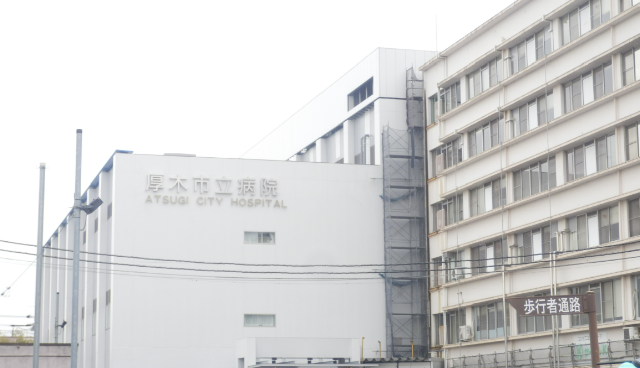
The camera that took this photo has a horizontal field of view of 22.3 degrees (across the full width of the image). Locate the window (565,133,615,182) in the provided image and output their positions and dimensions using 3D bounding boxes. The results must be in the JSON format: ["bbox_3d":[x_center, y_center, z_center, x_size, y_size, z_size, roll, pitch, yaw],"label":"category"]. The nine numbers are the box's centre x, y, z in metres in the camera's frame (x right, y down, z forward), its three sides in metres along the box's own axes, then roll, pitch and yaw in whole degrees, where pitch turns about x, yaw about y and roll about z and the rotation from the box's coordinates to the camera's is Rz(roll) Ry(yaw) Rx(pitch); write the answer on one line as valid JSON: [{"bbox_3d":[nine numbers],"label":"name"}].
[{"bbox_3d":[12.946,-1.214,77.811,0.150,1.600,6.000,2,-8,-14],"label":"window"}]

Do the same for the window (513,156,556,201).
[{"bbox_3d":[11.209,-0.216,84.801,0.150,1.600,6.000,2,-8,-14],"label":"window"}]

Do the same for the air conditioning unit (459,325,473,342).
[{"bbox_3d":[8.359,8.610,93.547,0.340,0.850,0.920,2,-8,-14],"label":"air conditioning unit"}]

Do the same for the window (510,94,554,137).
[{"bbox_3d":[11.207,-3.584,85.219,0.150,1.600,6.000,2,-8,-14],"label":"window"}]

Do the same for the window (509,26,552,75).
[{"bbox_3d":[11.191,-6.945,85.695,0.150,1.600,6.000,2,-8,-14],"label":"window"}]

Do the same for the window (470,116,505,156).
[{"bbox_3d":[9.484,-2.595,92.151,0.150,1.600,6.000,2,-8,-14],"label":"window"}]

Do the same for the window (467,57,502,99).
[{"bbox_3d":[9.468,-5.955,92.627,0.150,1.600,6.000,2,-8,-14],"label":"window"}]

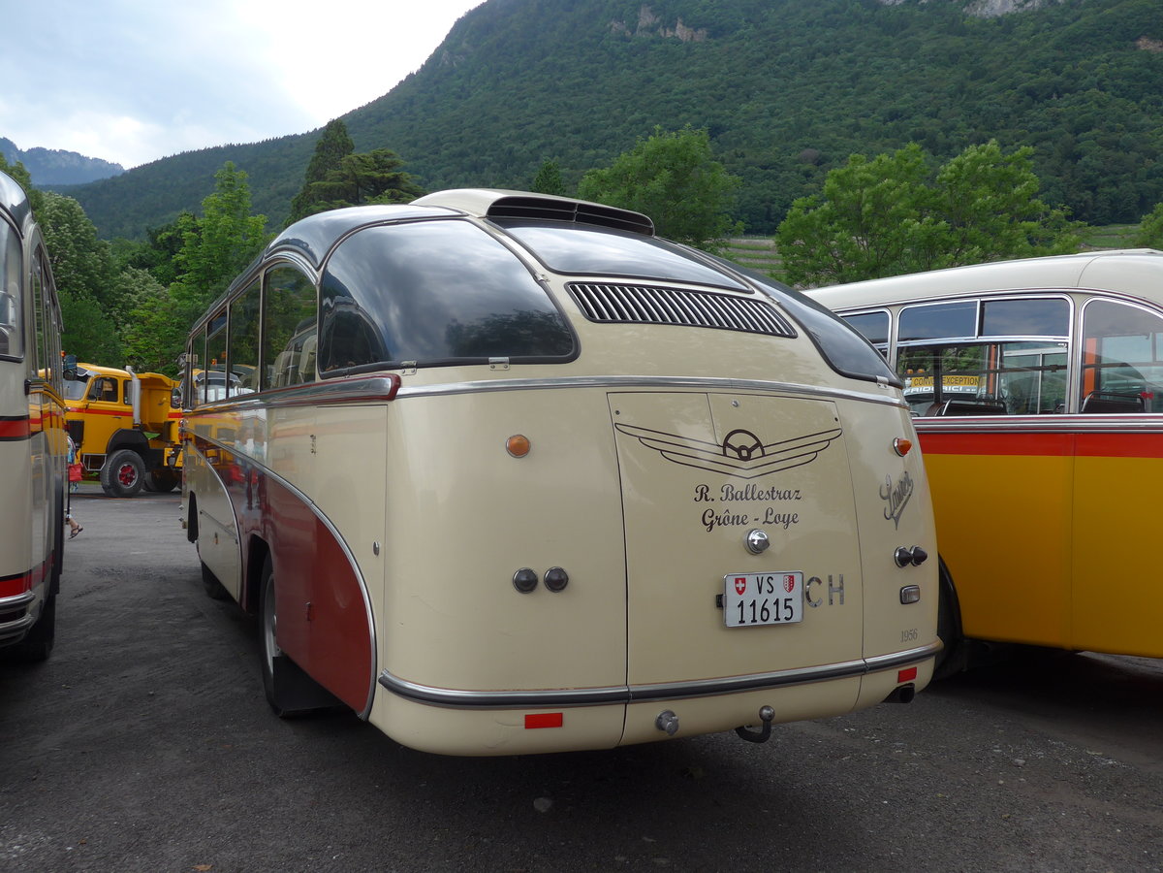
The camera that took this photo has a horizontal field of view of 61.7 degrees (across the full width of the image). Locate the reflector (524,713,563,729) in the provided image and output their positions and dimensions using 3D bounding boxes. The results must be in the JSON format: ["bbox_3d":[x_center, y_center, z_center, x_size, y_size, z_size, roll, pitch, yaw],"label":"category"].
[{"bbox_3d":[-0.111,0.841,2.880,0.112,0.043,0.010,1,1,-12],"label":"reflector"}]

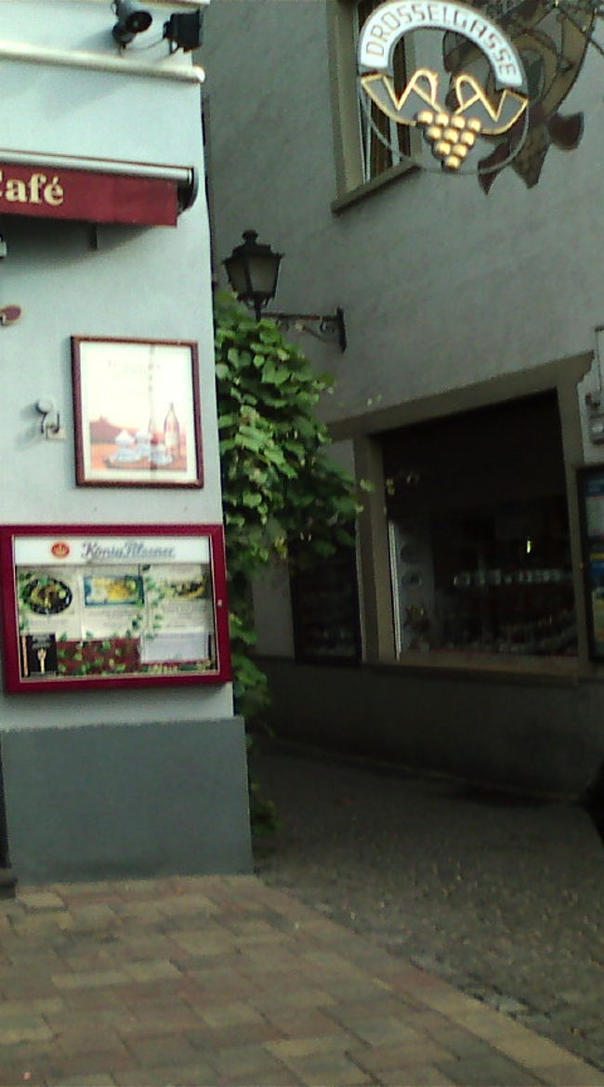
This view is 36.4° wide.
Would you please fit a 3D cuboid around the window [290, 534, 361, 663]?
[{"bbox_3d":[0.204,0.543,8.263,0.080,1.090,0.854,-1,-3,-37],"label":"window"}]

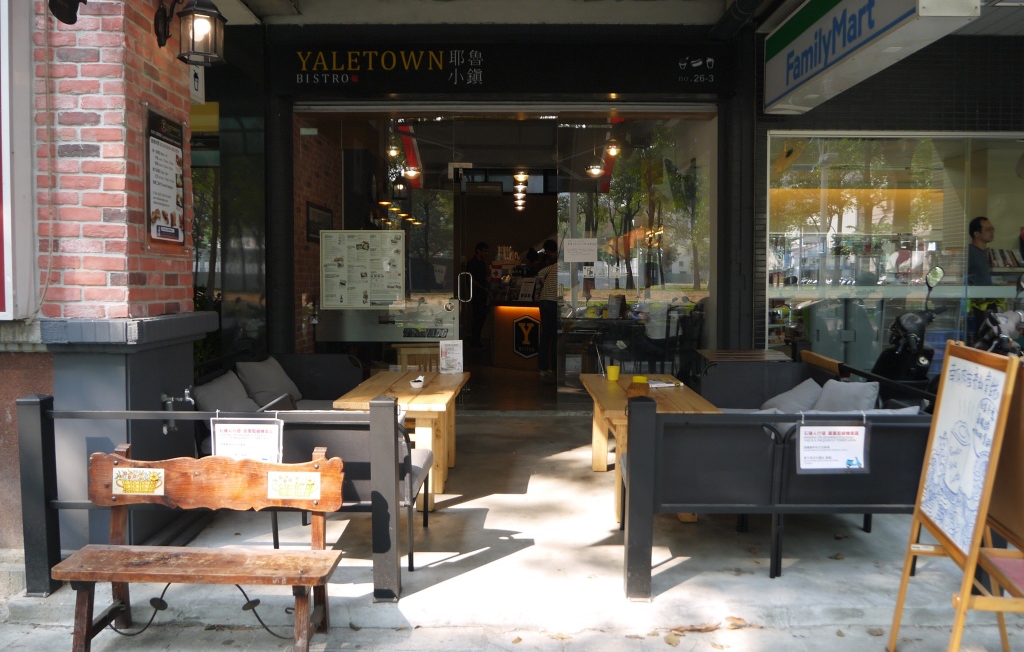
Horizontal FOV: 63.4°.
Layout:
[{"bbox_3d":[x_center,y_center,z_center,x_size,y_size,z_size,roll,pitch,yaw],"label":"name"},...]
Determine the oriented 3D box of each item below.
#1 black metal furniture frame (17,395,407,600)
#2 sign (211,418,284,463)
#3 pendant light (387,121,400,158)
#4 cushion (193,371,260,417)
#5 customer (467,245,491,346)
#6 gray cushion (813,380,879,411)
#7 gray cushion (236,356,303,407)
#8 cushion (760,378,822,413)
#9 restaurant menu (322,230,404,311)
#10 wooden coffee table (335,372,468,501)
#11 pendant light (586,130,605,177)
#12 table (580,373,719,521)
[{"bbox_3d":[-1.453,0.819,4.042,1.820,0.980,0.120,0,3,1],"label":"black metal furniture frame"},{"bbox_3d":[-1.216,0.544,3.800,0.330,0.240,0.015,0,4,0],"label":"sign"},{"bbox_3d":[-1.359,-2.139,9.500,0.165,0.430,0.165,0,4,0],"label":"pendant light"},{"bbox_3d":[-1.885,0.484,5.450,0.160,0.450,0.480,-35,-5,15],"label":"cushion"},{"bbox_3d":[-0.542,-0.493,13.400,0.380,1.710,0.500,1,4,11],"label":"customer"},{"bbox_3d":[2.149,0.517,5.387,0.140,0.430,0.430,42,-22,-26],"label":"gray cushion"},{"bbox_3d":[-1.847,0.436,6.285,0.140,0.440,0.440,-44,-12,18],"label":"gray cushion"},{"bbox_3d":[2.034,0.568,5.840,0.430,0.140,0.430,-31,41,1],"label":"cushion"},{"bbox_3d":[-1.358,-0.526,7.483,0.760,0.710,0.020,0,3,0],"label":"restaurant menu"},{"bbox_3d":[-0.719,0.766,5.843,0.708,0.689,1.478,0,4,2],"label":"wooden coffee table"},{"bbox_3d":[0.877,-1.812,8.700,0.200,0.480,0.200,0,4,0],"label":"pendant light"},{"bbox_3d":[0.894,0.780,5.712,0.705,0.695,1.380,0,5,2],"label":"table"}]

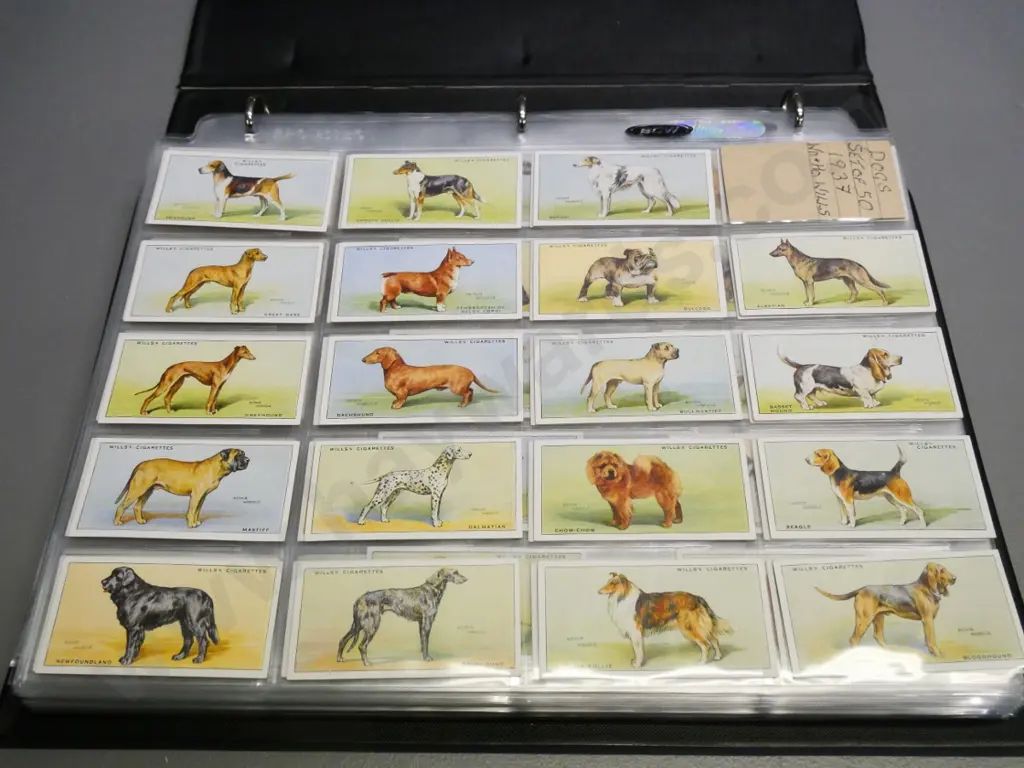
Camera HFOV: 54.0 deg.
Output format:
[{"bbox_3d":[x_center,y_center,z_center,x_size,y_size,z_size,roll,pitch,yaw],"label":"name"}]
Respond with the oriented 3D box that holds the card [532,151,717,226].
[{"bbox_3d":[0.042,-0.075,0.383,0.068,0.001,0.036,1,59,2],"label":"card"}]

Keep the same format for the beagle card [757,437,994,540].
[{"bbox_3d":[0.113,0.032,0.313,0.067,0.001,0.036,0,60,1],"label":"beagle card"}]

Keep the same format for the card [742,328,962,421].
[{"bbox_3d":[0.113,-0.003,0.334,0.067,0.001,0.036,-1,60,1],"label":"card"}]

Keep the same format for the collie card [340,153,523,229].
[{"bbox_3d":[-0.030,-0.073,0.378,0.067,0.001,0.036,0,60,2],"label":"collie card"}]

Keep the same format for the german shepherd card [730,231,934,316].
[{"bbox_3d":[0.114,-0.040,0.360,0.068,0.001,0.036,-1,59,1],"label":"german shepherd card"}]

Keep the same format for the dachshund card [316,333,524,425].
[{"bbox_3d":[-0.030,-0.002,0.342,0.068,0.001,0.036,-1,59,1],"label":"dachshund card"}]

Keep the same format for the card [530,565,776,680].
[{"bbox_3d":[0.042,0.069,0.293,0.067,0.001,0.036,-1,60,1],"label":"card"}]

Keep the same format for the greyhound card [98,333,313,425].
[{"bbox_3d":[-0.103,-0.002,0.339,0.067,0.001,0.036,0,60,2],"label":"greyhound card"}]

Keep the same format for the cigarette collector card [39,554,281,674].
[{"bbox_3d":[-0.105,0.069,0.301,0.068,0.001,0.036,1,59,2],"label":"cigarette collector card"}]

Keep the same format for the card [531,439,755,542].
[{"bbox_3d":[0.041,0.033,0.316,0.067,0.001,0.036,0,60,1],"label":"card"}]

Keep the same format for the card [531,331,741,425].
[{"bbox_3d":[0.042,-0.002,0.340,0.068,0.001,0.036,-1,59,1],"label":"card"}]

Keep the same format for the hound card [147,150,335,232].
[{"bbox_3d":[-0.101,-0.073,0.378,0.067,0.001,0.036,2,60,3],"label":"hound card"}]

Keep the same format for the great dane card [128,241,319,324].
[{"bbox_3d":[-0.102,-0.037,0.358,0.067,0.001,0.036,0,60,2],"label":"great dane card"}]

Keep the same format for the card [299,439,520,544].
[{"bbox_3d":[-0.030,0.033,0.321,0.068,0.001,0.036,-1,59,1],"label":"card"}]

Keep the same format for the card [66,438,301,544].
[{"bbox_3d":[-0.104,0.034,0.323,0.068,0.001,0.036,0,59,2],"label":"card"}]

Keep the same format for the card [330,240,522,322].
[{"bbox_3d":[-0.030,-0.037,0.358,0.067,0.001,0.036,-1,60,1],"label":"card"}]

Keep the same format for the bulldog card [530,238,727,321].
[{"bbox_3d":[0.042,-0.038,0.361,0.068,0.001,0.036,-1,59,1],"label":"bulldog card"}]

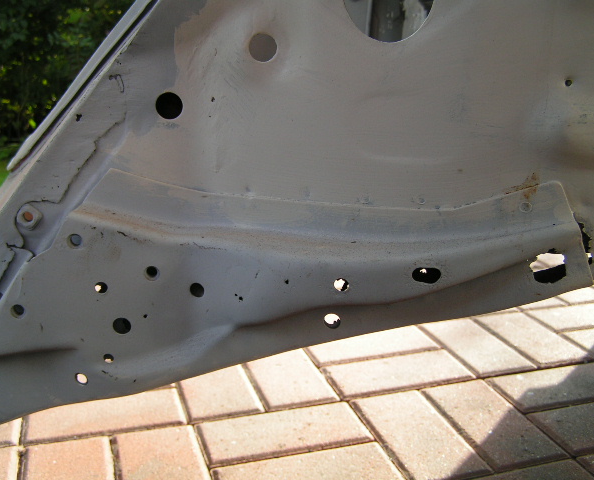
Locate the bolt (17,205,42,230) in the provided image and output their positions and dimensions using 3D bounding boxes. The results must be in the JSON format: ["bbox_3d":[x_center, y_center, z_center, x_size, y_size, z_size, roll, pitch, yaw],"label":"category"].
[{"bbox_3d":[-0.199,-0.017,0.520,0.017,0.017,0.008,0,7,-1],"label":"bolt"}]

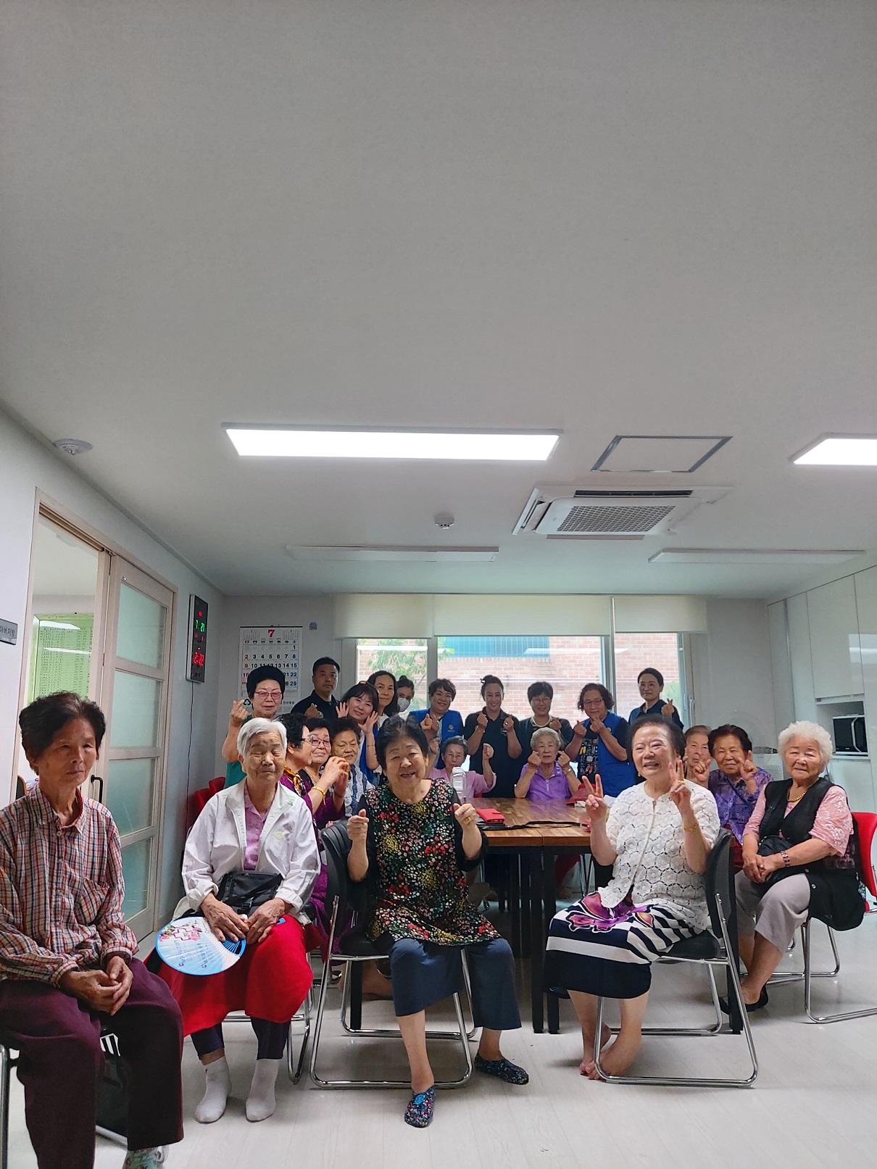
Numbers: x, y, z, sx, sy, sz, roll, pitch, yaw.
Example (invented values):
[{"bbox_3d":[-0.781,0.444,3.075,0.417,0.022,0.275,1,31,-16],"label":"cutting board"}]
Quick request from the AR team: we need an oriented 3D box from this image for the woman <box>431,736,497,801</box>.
[{"bbox_3d":[0.194,1.645,5.898,0.500,1.155,0.680,0,-10,-3],"label":"woman"}]

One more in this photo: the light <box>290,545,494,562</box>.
[{"bbox_3d":[-0.283,-0.190,5.286,1.288,0.025,0.315,1,-11,-3],"label":"light"}]

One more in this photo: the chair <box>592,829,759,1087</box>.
[{"bbox_3d":[0.803,1.314,3.107,0.530,0.790,0.510,-1,-10,4],"label":"chair"}]

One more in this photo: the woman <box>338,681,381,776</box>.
[{"bbox_3d":[-0.484,1.330,5.075,0.450,1.480,0.380,1,-11,-9],"label":"woman"}]

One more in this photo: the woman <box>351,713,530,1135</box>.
[{"bbox_3d":[-0.017,1.052,2.888,0.600,1.200,0.680,3,-11,-13],"label":"woman"}]

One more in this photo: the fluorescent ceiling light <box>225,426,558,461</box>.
[{"bbox_3d":[-0.174,-0.571,3.363,1.295,0.030,0.320,0,-10,-3],"label":"fluorescent ceiling light"}]

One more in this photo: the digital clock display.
[{"bbox_3d":[-1.698,0.400,5.966,0.045,0.585,0.420,0,-10,-3],"label":"digital clock display"}]

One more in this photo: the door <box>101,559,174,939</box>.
[{"bbox_3d":[-1.682,0.953,4.661,0.038,2.045,1.120,1,-11,-3],"label":"door"}]

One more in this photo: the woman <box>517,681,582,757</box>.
[{"bbox_3d":[0.840,1.506,6.283,0.460,1.565,0.330,-1,-10,3],"label":"woman"}]

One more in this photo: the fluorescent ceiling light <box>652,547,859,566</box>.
[{"bbox_3d":[2.026,-0.167,5.392,1.285,0.025,0.315,1,-11,-3],"label":"fluorescent ceiling light"}]

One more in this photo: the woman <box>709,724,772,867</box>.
[{"bbox_3d":[1.480,1.286,4.127,0.520,1.200,0.700,-5,-12,25],"label":"woman"}]

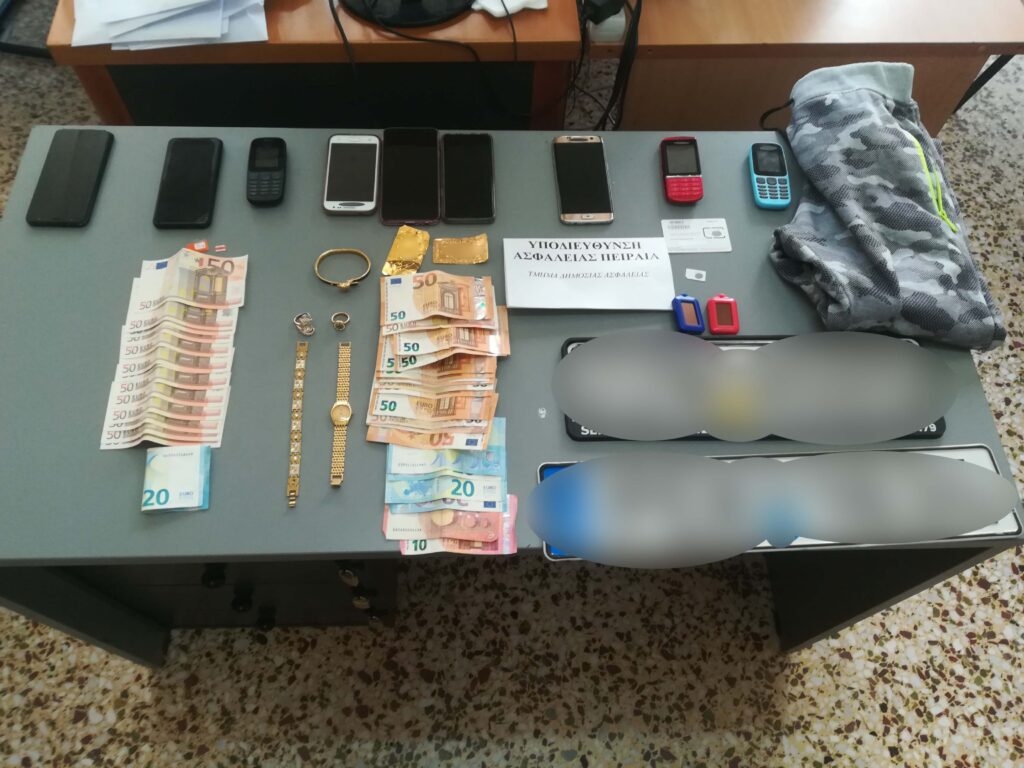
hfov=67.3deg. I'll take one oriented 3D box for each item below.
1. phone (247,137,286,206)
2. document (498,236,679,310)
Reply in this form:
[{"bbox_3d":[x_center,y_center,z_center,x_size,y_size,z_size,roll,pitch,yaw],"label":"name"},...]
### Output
[{"bbox_3d":[-0.330,-0.286,1.035,0.049,0.014,0.116,-3,63,-3],"label":"phone"},{"bbox_3d":[0.097,-0.142,0.977,0.210,0.004,0.109,-1,63,-2],"label":"document"}]

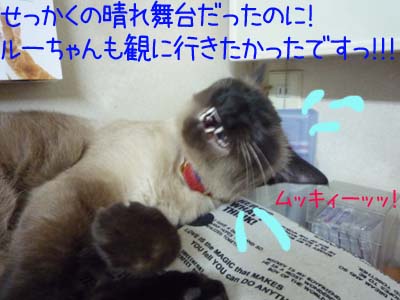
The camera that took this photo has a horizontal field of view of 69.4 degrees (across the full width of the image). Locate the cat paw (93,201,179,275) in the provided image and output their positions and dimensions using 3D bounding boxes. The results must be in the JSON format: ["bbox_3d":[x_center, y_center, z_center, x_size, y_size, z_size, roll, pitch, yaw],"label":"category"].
[{"bbox_3d":[-0.050,0.066,0.225,0.050,0.044,0.062,-19,35,-28],"label":"cat paw"}]

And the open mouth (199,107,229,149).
[{"bbox_3d":[0.014,-0.024,0.310,0.022,0.022,0.037,-31,65,-23],"label":"open mouth"}]

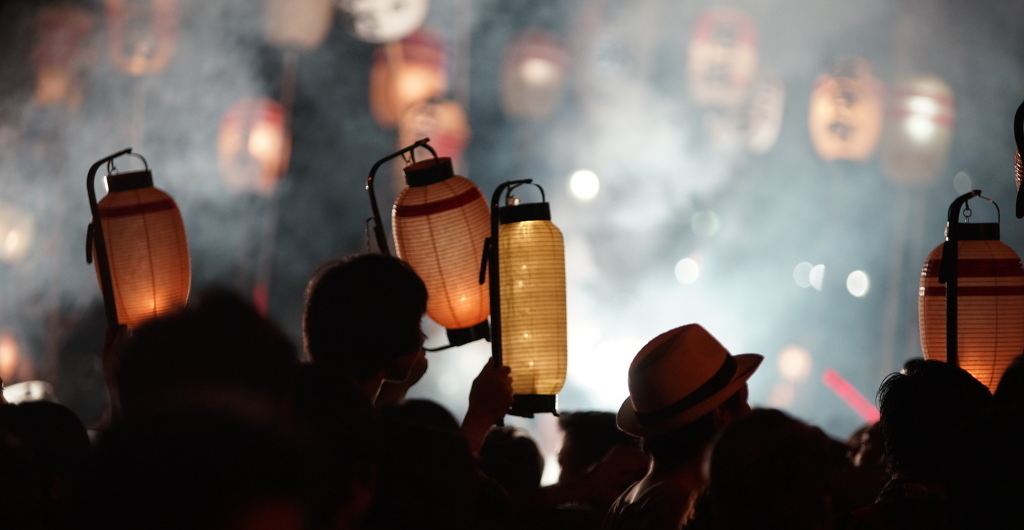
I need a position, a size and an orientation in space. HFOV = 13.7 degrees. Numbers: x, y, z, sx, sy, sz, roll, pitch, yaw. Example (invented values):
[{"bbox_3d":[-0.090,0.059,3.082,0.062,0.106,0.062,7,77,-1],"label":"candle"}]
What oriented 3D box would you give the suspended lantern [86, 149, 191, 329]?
[{"bbox_3d":[-0.666,-0.022,7.650,0.178,0.360,0.172,-8,5,0],"label":"suspended lantern"}]

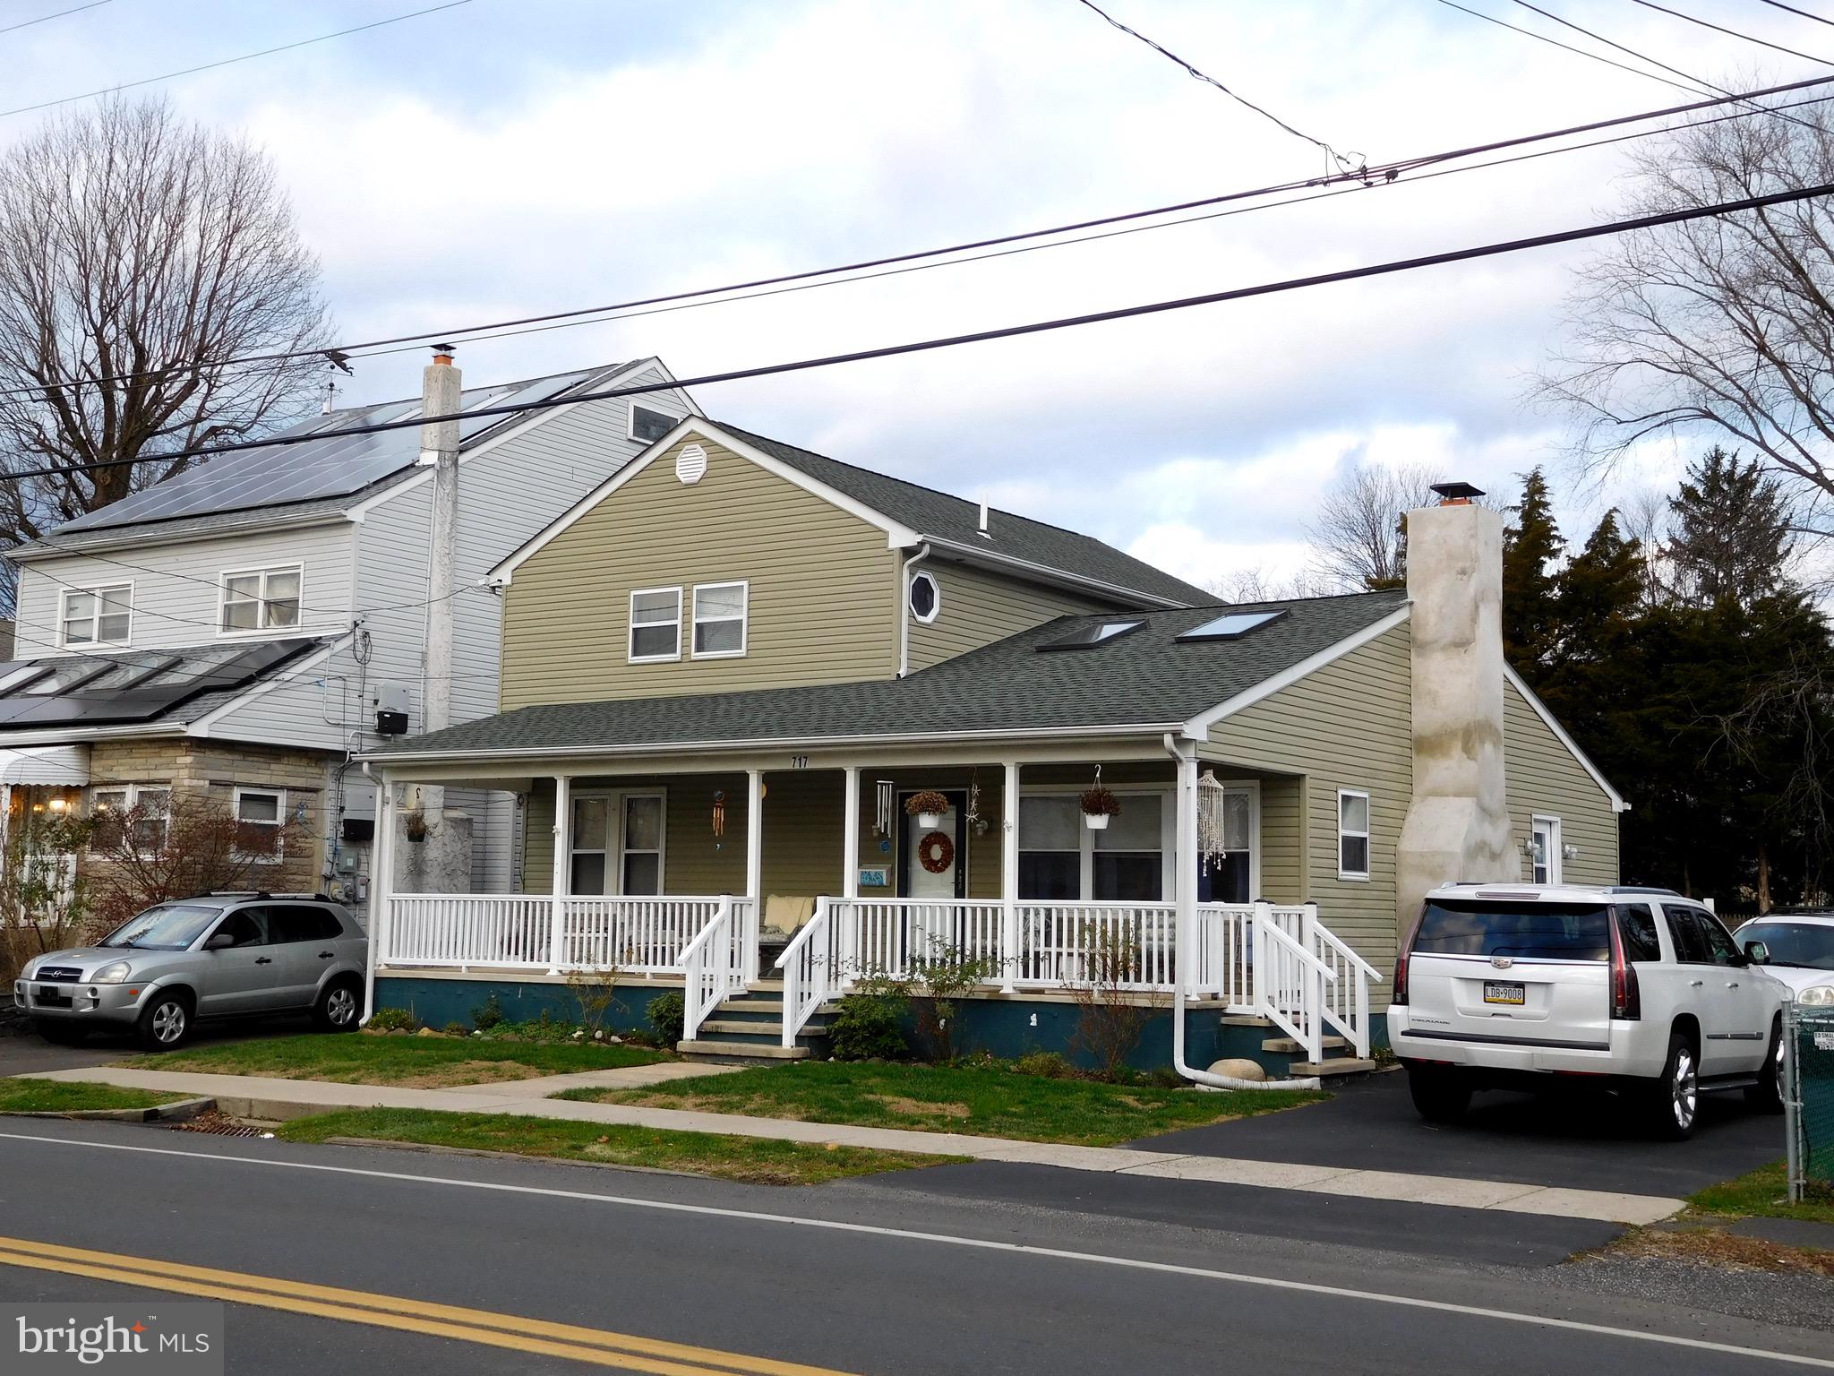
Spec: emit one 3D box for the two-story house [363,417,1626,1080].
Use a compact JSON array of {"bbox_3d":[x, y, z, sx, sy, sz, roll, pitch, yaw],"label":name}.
[{"bbox_3d":[1.765,0.608,28.113,11.990,7.640,13.830,-3,-7,34],"label":"two-story house"}]

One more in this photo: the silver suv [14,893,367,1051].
[{"bbox_3d":[-8.294,3.227,24.714,1.820,1.710,4.330,-2,-7,28],"label":"silver suv"}]

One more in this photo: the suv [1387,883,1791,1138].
[{"bbox_3d":[5.866,2.658,17.815,2.050,1.890,5.180,-3,-7,36],"label":"suv"}]

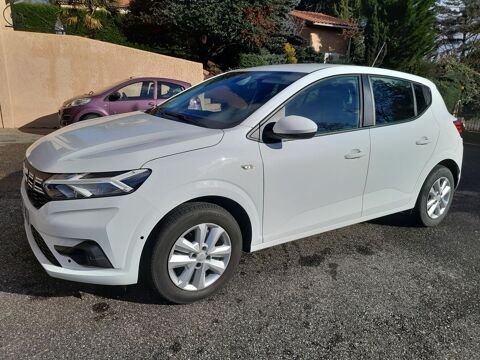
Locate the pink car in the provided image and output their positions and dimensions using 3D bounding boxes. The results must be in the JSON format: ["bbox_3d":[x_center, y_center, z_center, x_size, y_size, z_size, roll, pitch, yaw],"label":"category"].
[{"bbox_3d":[-2.736,-1.899,9.284,3.430,1.465,1.630,-4,16,-23],"label":"pink car"}]

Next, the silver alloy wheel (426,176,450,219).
[{"bbox_3d":[1.914,0.164,3.581,0.415,0.415,0.160,-7,17,-33],"label":"silver alloy wheel"}]

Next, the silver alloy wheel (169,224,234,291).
[{"bbox_3d":[-0.263,0.442,2.180,0.415,0.415,0.160,-7,17,-33],"label":"silver alloy wheel"}]

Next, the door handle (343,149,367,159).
[{"bbox_3d":[0.843,-0.184,2.605,0.210,0.060,0.050,-7,17,-33],"label":"door handle"}]

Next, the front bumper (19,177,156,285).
[{"bbox_3d":[-1.151,0.203,2.472,0.540,0.500,1.780,-7,17,-33],"label":"front bumper"}]

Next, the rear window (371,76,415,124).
[{"bbox_3d":[1.292,-0.642,2.987,0.630,0.400,0.050,-7,-6,-33],"label":"rear window"}]

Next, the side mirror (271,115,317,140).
[{"bbox_3d":[0.294,-0.323,2.175,0.190,0.165,0.250,-7,17,-33],"label":"side mirror"}]

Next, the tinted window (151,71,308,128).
[{"bbox_3d":[-0.141,-0.713,2.898,0.900,0.110,1.360,-34,30,-22],"label":"tinted window"}]

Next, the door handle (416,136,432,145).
[{"bbox_3d":[1.562,-0.331,3.065,0.210,0.060,0.050,-7,17,-33],"label":"door handle"}]

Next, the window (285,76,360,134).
[{"bbox_3d":[0.594,-0.526,2.534,0.870,0.460,0.050,-7,-6,-33],"label":"window"}]

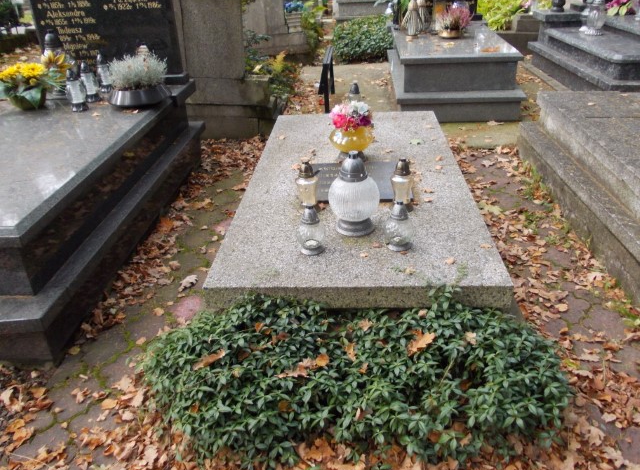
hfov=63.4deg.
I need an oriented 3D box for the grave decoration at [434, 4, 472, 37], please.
[{"bbox_3d":[1.340,-2.152,5.143,0.350,0.310,0.330,-1,29,3],"label":"grave decoration"}]

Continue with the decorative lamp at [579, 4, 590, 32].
[{"bbox_3d":[2.780,-2.289,5.400,0.160,0.340,0.160,-1,29,3],"label":"decorative lamp"}]

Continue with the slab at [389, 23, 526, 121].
[{"bbox_3d":[1.195,-1.654,5.071,1.030,0.490,2.150,0,29,4],"label":"slab"}]

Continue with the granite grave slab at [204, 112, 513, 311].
[{"bbox_3d":[0.175,-0.270,2.532,0.995,0.090,1.945,0,29,4],"label":"granite grave slab"}]

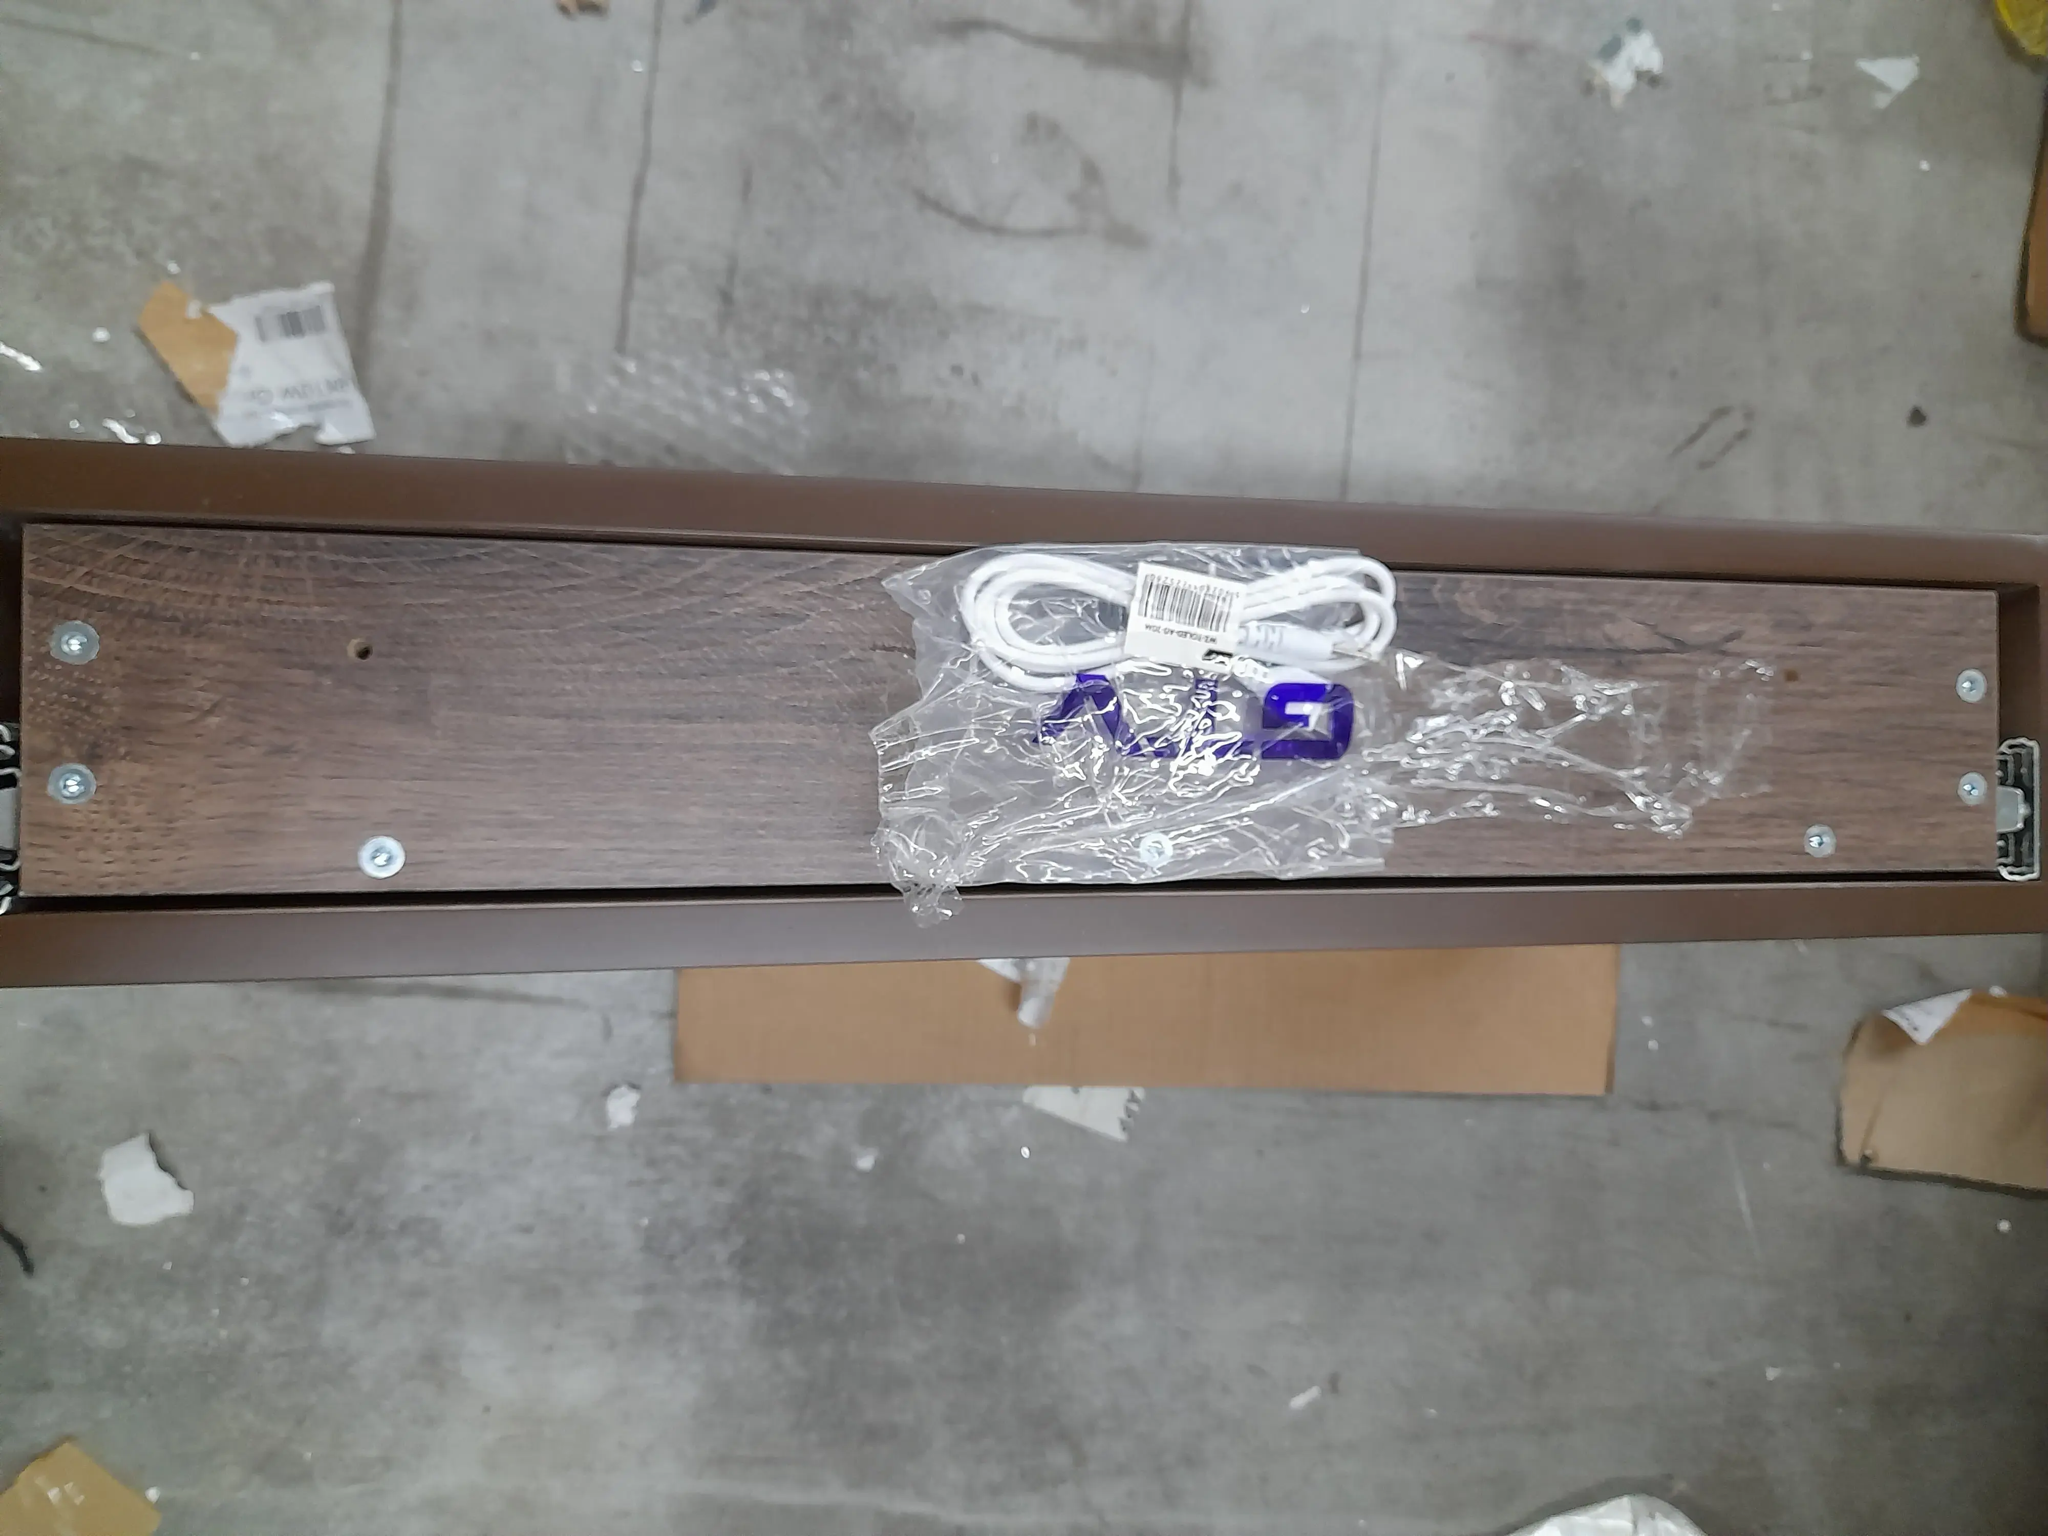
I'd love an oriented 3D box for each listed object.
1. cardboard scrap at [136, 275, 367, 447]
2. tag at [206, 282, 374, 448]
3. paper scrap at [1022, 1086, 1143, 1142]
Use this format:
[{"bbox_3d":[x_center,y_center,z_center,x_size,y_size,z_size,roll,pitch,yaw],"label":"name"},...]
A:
[{"bbox_3d":[-0.348,-0.184,0.671,0.095,0.014,0.077,-6,91,-12],"label":"cardboard scrap"},{"bbox_3d":[-0.340,-0.180,0.675,0.067,0.010,0.075,-15,93,-11],"label":"tag"},{"bbox_3d":[0.033,0.162,0.754,0.060,0.005,0.038,24,85,-11],"label":"paper scrap"}]

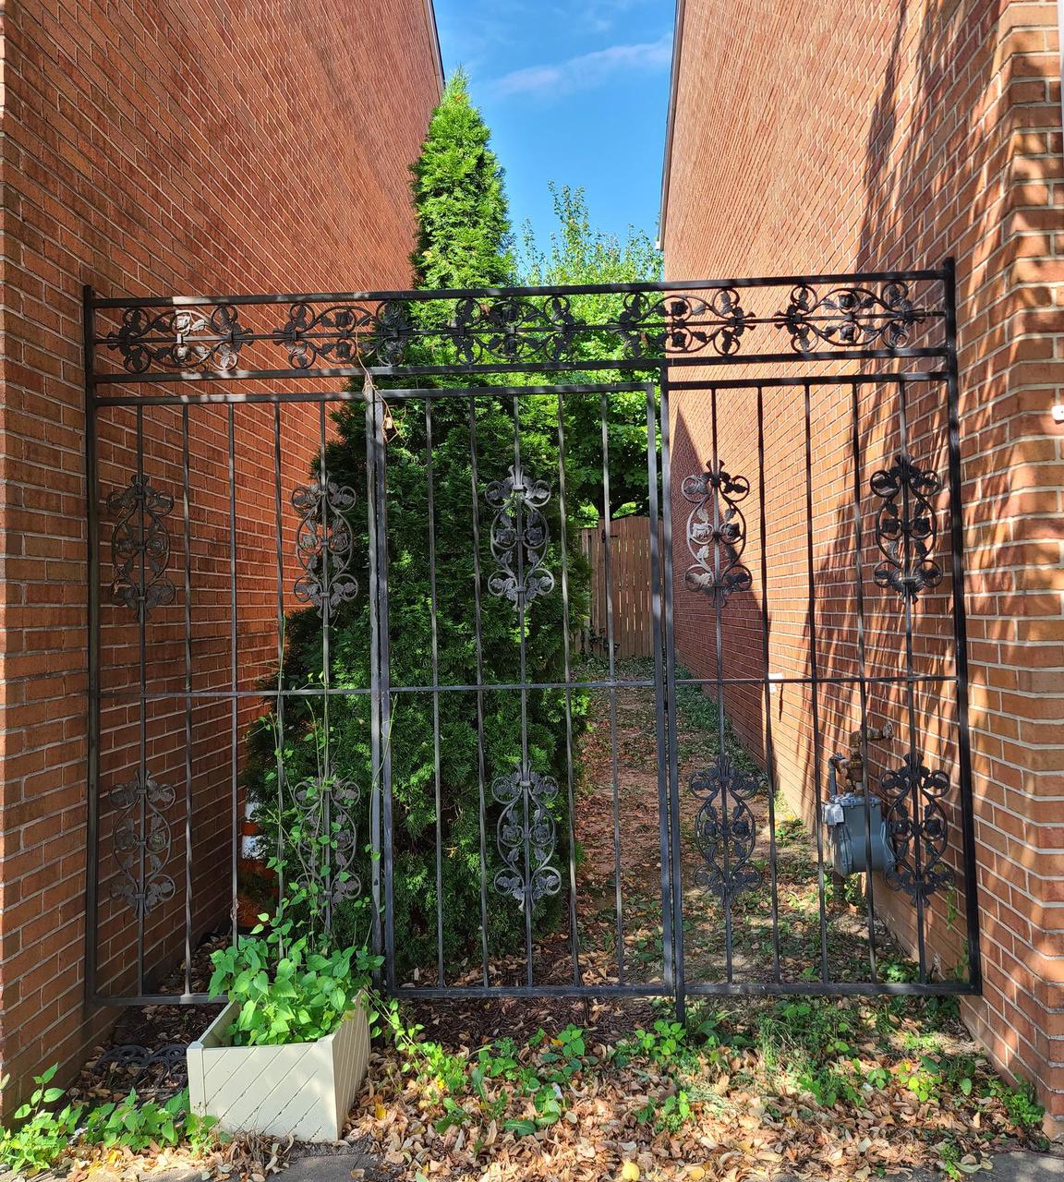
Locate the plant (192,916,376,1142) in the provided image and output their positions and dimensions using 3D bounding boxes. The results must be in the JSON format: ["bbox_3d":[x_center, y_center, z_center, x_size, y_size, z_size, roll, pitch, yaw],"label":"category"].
[{"bbox_3d":[-0.676,1.183,2.838,0.410,0.500,0.400,-2,-1,3],"label":"plant"}]

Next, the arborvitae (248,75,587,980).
[{"bbox_3d":[-0.507,-0.417,4.419,1.430,3.620,1.430,-2,-1,3],"label":"arborvitae"}]

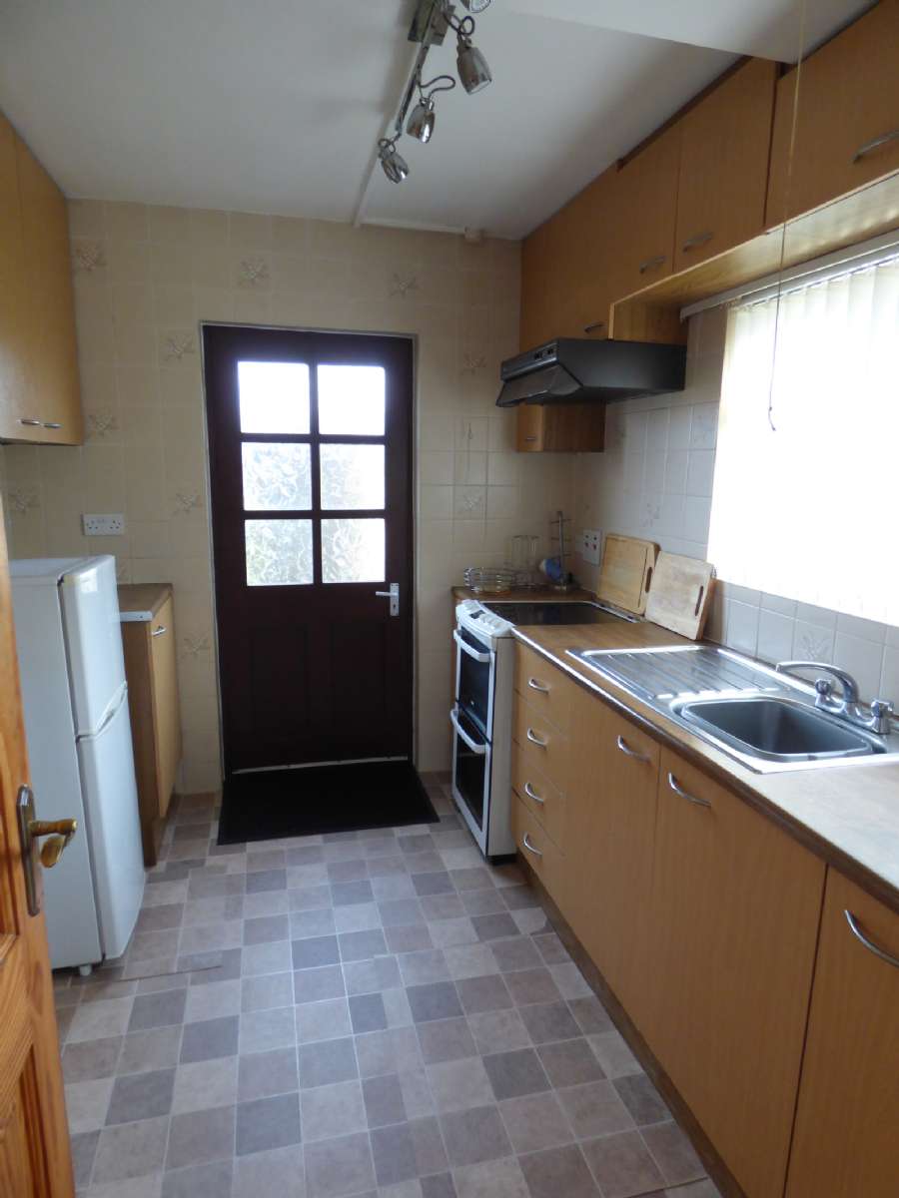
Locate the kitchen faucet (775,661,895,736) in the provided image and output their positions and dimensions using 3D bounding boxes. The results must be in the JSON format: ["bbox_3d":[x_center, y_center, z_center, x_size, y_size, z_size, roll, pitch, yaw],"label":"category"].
[{"bbox_3d":[0.850,0.213,1.550,0.260,0.142,0.245,-2,11,-14],"label":"kitchen faucet"}]

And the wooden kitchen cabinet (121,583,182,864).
[{"bbox_3d":[-1.404,0.480,2.711,0.603,0.968,0.550,-2,11,-14],"label":"wooden kitchen cabinet"}]

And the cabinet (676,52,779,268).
[{"bbox_3d":[0.819,-1.076,1.756,0.306,0.392,0.375,-2,11,-14],"label":"cabinet"}]

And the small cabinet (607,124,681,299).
[{"bbox_3d":[0.728,-1.144,2.106,0.306,0.392,0.360,-2,11,-14],"label":"small cabinet"}]

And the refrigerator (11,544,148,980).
[{"bbox_3d":[-1.289,0.487,2.108,0.530,1.187,0.485,-2,11,-14],"label":"refrigerator"}]

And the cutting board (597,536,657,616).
[{"bbox_3d":[0.719,-0.105,2.818,0.025,0.285,0.340,4,10,-15],"label":"cutting board"}]

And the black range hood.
[{"bbox_3d":[0.506,-0.835,2.614,0.510,0.172,0.570,-2,11,-14],"label":"black range hood"}]

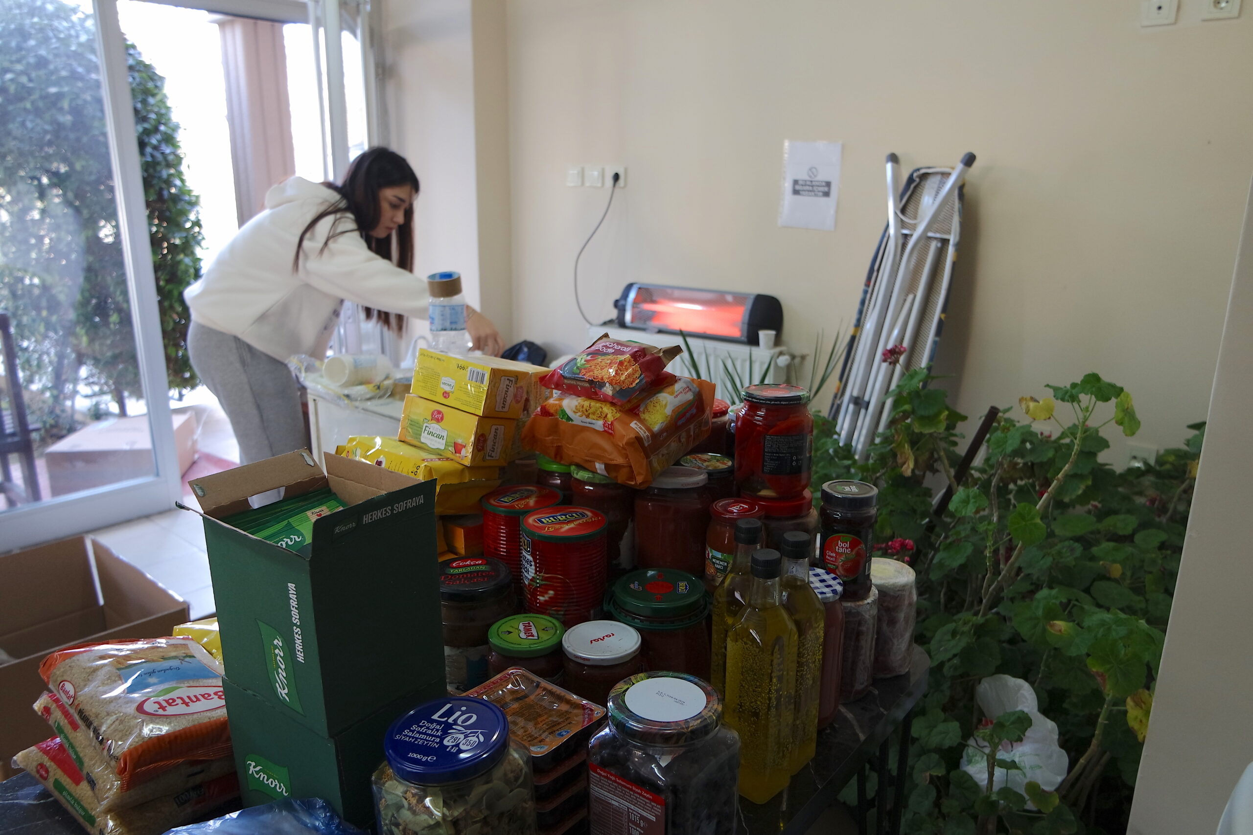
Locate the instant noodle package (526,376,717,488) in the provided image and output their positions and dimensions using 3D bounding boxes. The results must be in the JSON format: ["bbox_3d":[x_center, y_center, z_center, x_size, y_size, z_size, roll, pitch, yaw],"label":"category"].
[{"bbox_3d":[-0.004,0.010,1.096,0.190,0.083,0.160,10,25,34],"label":"instant noodle package"}]

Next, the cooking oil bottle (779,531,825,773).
[{"bbox_3d":[0.180,0.256,0.916,0.058,0.268,0.058,-13,20,-43],"label":"cooking oil bottle"}]

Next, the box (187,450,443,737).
[{"bbox_3d":[-0.273,0.151,0.765,0.166,0.190,0.123,11,18,36],"label":"box"}]

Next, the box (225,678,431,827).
[{"bbox_3d":[-0.314,0.332,0.911,0.185,0.112,0.137,11,17,34],"label":"box"}]

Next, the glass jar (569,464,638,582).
[{"bbox_3d":[-0.031,0.131,1.106,0.089,0.145,0.089,1,14,0],"label":"glass jar"}]

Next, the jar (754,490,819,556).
[{"bbox_3d":[0.203,0.153,1.158,0.116,0.105,0.116,1,14,0],"label":"jar"}]

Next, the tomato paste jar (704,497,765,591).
[{"bbox_3d":[0.157,0.220,1.212,0.093,0.182,0.093,1,14,0],"label":"tomato paste jar"}]

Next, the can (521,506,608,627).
[{"bbox_3d":[-0.074,0.182,1.004,0.102,0.121,0.102,1,14,0],"label":"can"}]

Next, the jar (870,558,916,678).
[{"bbox_3d":[0.348,0.269,1.115,0.073,0.138,0.073,1,14,0],"label":"jar"}]

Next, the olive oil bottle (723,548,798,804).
[{"bbox_3d":[0.140,0.265,0.872,0.060,0.261,0.060,14,19,43],"label":"olive oil bottle"}]

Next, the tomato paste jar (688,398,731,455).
[{"bbox_3d":[0.107,0.062,1.264,0.093,0.165,0.093,1,14,0],"label":"tomato paste jar"}]

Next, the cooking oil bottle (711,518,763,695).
[{"bbox_3d":[0.134,0.246,0.953,0.058,0.268,0.058,-13,20,-43],"label":"cooking oil bottle"}]

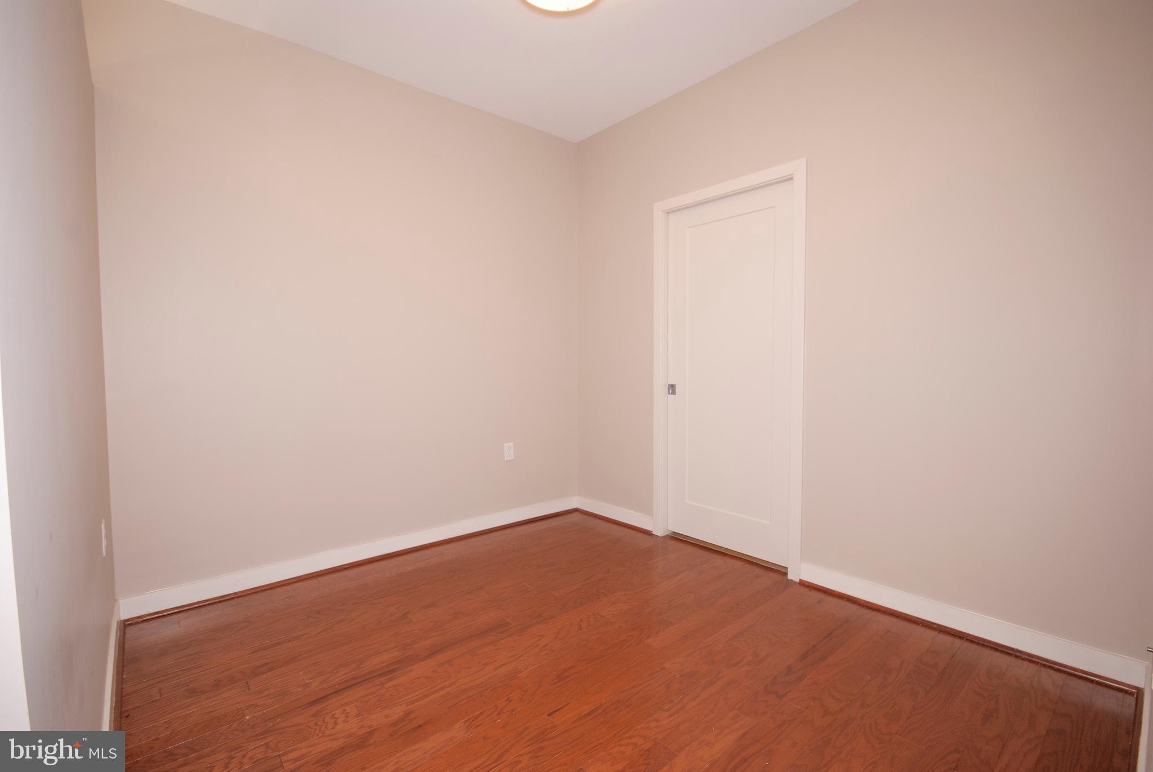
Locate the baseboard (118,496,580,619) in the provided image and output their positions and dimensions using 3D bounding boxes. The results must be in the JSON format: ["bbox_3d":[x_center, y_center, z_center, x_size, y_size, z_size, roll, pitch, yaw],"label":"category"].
[{"bbox_3d":[-0.988,0.921,2.876,2.535,0.097,0.018,-2,3,-38],"label":"baseboard"}]

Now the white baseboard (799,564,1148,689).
[{"bbox_3d":[1.519,0.947,2.022,0.018,0.097,1.128,-3,4,-42],"label":"white baseboard"}]

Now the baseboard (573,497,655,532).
[{"bbox_3d":[0.259,0.888,3.402,0.018,0.097,0.737,-3,4,-42],"label":"baseboard"}]

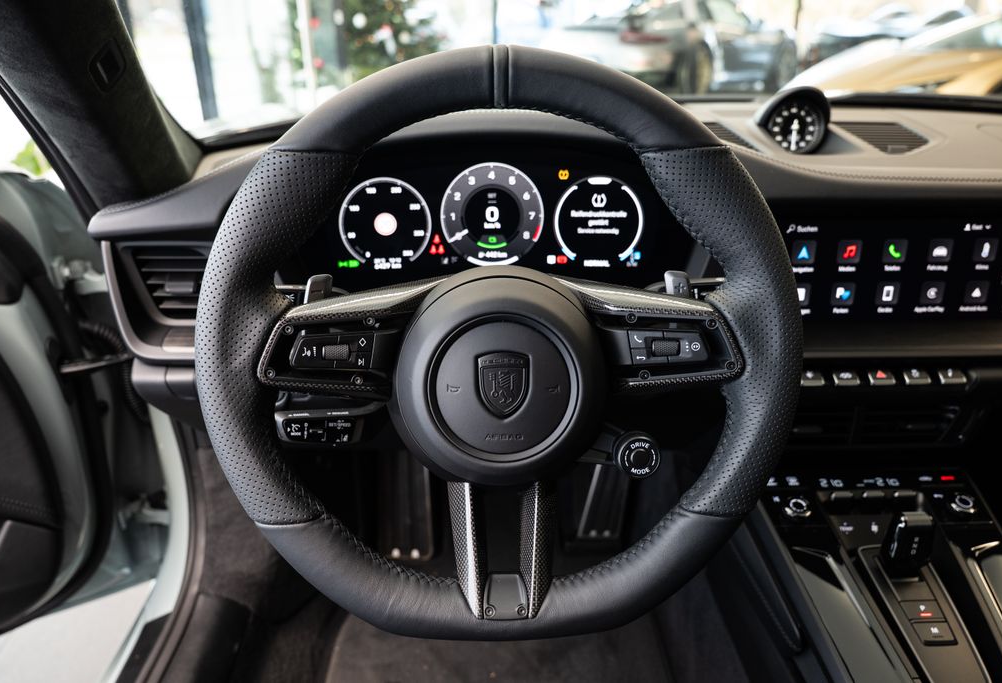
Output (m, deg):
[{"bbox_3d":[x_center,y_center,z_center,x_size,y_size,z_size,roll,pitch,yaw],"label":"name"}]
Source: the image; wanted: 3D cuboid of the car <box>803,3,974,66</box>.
[{"bbox_3d":[7.455,-5.789,13.000,4.500,1.400,1.850,-12,27,-22],"label":"car"}]

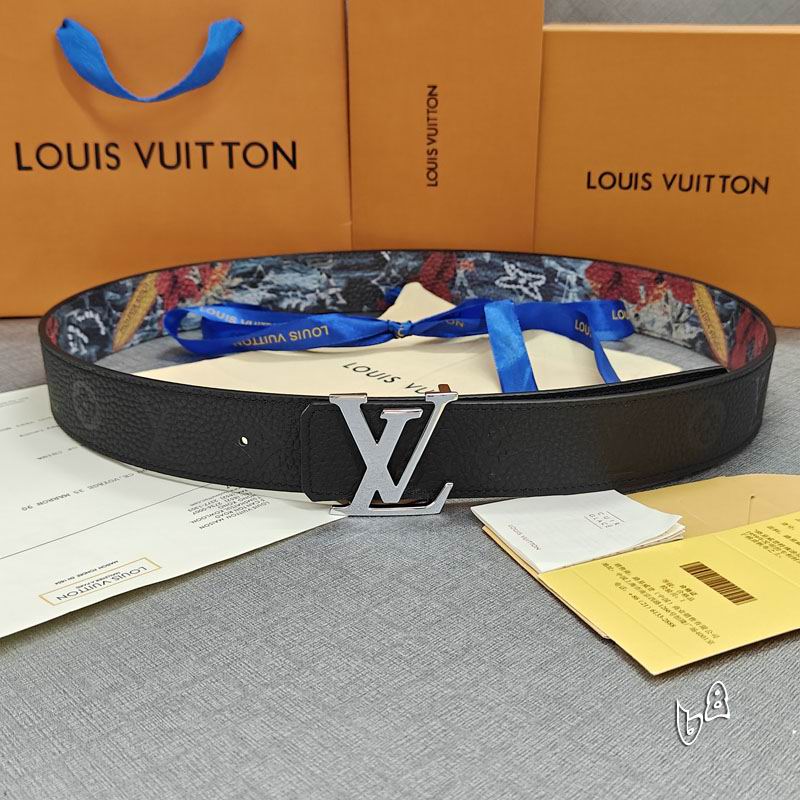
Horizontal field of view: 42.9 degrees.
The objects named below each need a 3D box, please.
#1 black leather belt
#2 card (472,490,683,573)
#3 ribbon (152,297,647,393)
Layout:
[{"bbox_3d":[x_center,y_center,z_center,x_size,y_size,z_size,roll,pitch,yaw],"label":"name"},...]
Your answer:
[{"bbox_3d":[0.001,-0.030,0.529,0.367,0.046,0.315,0,20,0],"label":"black leather belt"},{"bbox_3d":[0.064,0.047,0.365,0.060,0.007,0.049,-10,22,-25],"label":"card"},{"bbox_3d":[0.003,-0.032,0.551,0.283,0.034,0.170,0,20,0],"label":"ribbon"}]

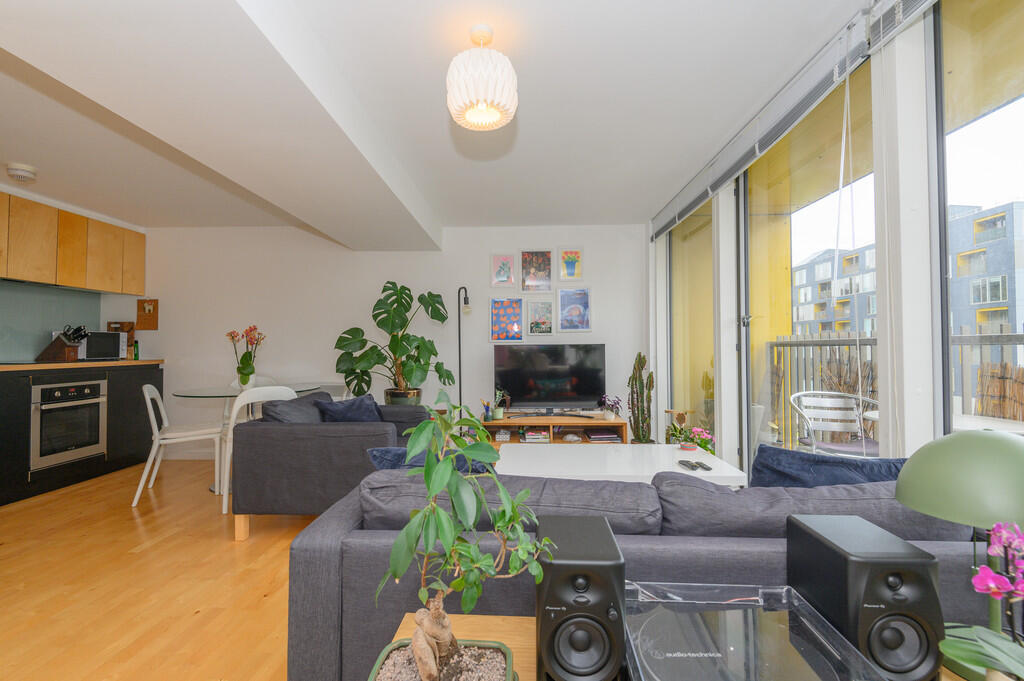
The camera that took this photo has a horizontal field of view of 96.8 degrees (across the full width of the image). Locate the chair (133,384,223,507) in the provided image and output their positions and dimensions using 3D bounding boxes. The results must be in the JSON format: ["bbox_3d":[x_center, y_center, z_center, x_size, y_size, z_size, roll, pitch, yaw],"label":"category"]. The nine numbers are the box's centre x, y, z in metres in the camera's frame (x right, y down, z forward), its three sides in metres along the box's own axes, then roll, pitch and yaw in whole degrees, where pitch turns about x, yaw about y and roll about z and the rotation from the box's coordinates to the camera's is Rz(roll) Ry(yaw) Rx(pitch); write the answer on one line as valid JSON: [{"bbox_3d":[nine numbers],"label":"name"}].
[{"bbox_3d":[-2.422,0.712,3.350,0.510,0.800,0.445,1,-1,-30],"label":"chair"}]

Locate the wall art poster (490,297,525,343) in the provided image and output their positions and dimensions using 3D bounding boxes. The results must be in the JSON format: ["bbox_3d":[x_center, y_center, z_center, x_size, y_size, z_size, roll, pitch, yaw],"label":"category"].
[{"bbox_3d":[-0.047,-0.191,4.253,0.312,0.420,0.025,0,-1,2],"label":"wall art poster"}]

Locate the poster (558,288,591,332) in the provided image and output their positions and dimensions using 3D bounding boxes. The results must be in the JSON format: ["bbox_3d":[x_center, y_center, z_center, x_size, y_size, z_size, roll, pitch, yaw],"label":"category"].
[{"bbox_3d":[0.588,-0.283,4.237,0.310,0.415,0.025,0,-1,2],"label":"poster"}]

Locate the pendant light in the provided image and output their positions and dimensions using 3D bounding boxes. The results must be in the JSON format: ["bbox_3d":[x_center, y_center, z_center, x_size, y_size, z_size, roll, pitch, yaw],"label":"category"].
[{"bbox_3d":[-0.109,-0.981,1.673,0.258,0.315,0.258,0,-1,2],"label":"pendant light"}]

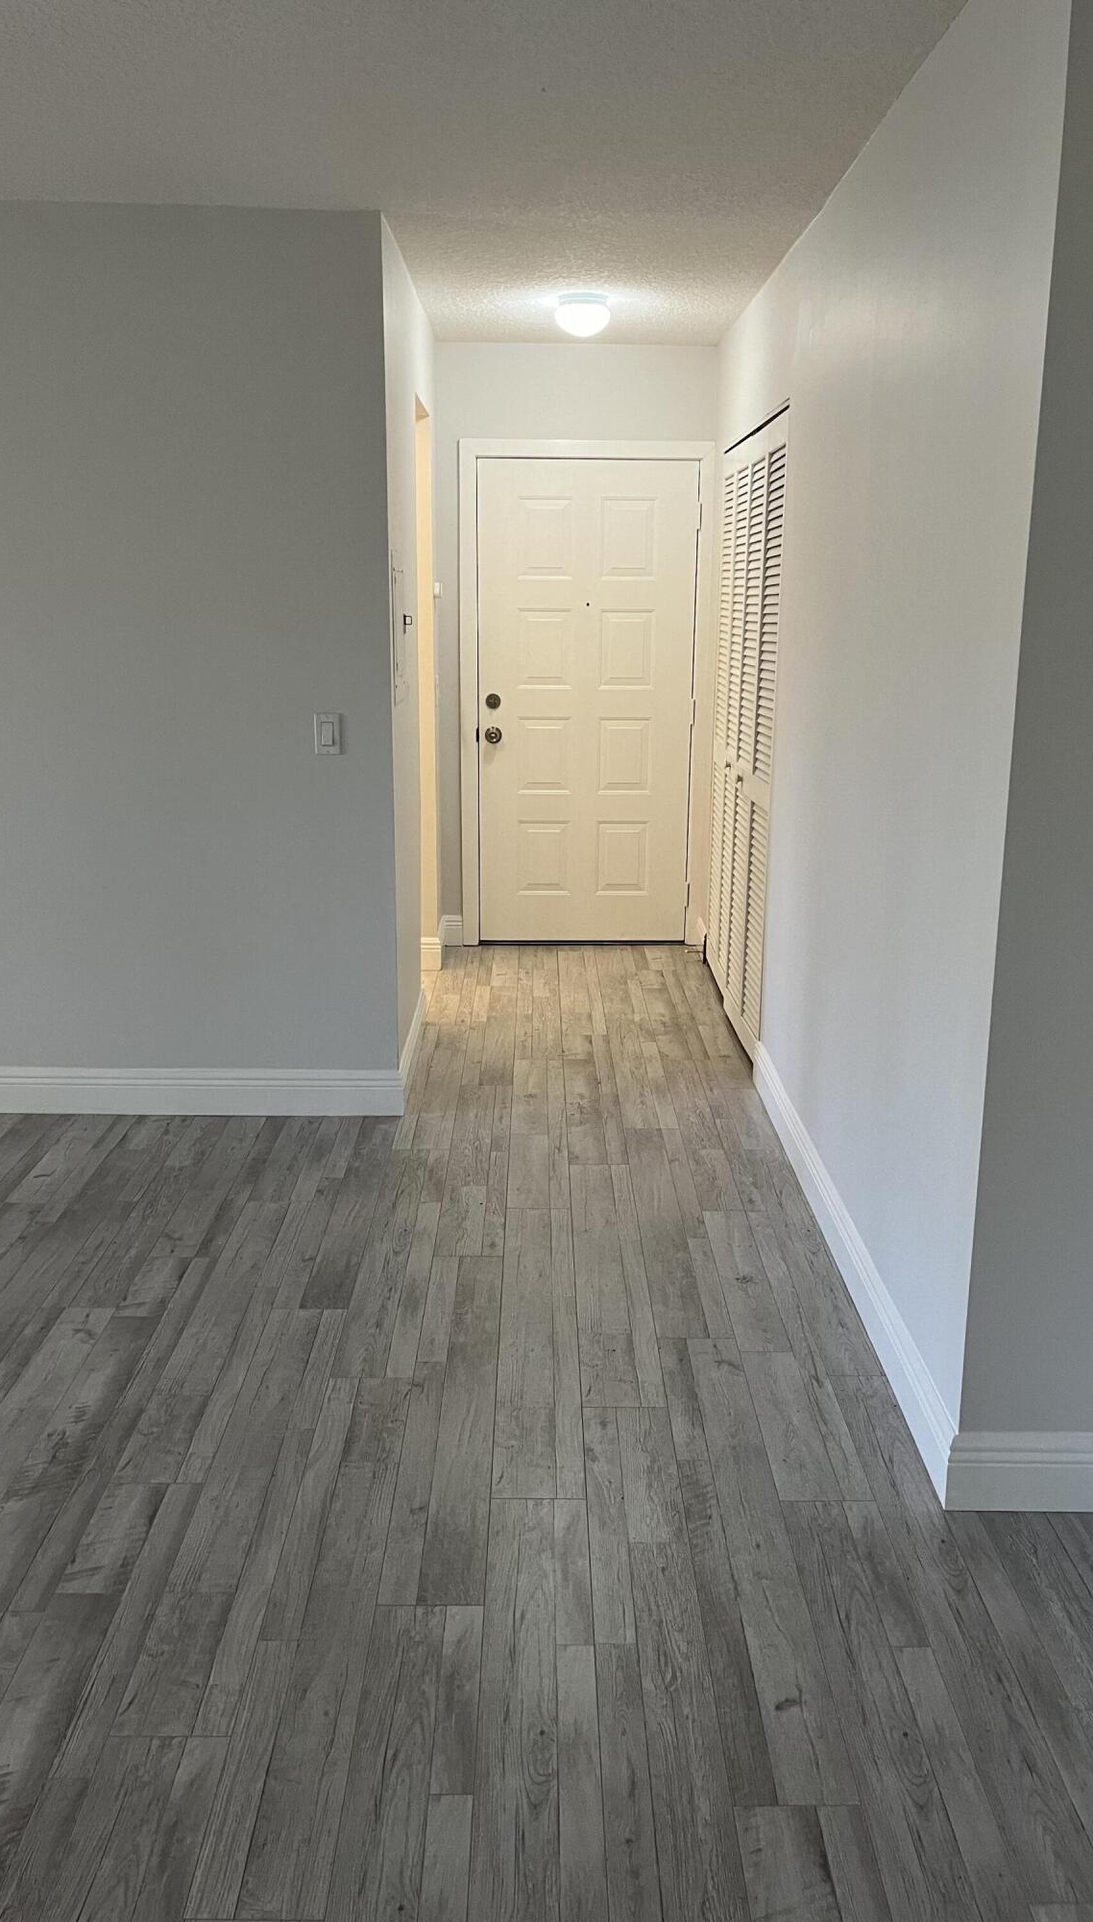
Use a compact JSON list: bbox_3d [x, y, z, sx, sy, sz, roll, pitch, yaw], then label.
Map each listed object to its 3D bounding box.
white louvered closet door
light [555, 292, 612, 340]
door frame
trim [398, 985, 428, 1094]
[{"bbox_3d":[0.687,-0.782,5.080,0.039,1.990,1.497,0,14,0],"label":"white louvered closet door"},{"bbox_3d":[0.123,-2.143,4.814,0.187,0.121,0.187,0,14,0],"label":"light"},{"bbox_3d":[0.165,-1.090,6.119,1.045,2.095,0.118,0,14,0],"label":"door frame"},{"bbox_3d":[-0.427,0.280,4.714,0.018,0.140,0.896,0,14,0],"label":"trim"}]

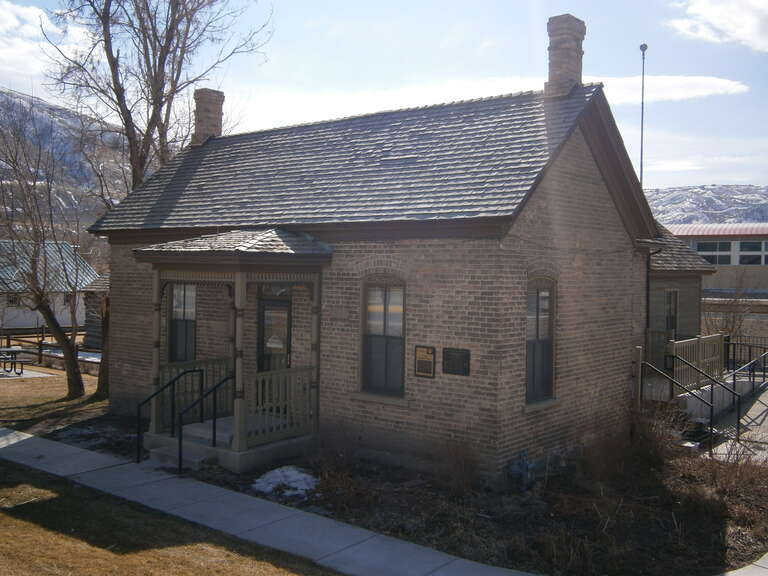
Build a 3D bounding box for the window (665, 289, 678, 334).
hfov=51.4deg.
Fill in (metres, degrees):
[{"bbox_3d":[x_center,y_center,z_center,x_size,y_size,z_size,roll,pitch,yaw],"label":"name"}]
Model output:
[{"bbox_3d":[7.391,0.714,20.451,0.100,1.377,0.992,2,2,39],"label":"window"}]

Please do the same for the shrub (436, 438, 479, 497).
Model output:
[{"bbox_3d":[0.939,2.292,10.200,0.530,0.700,0.490,1,2,5],"label":"shrub"}]

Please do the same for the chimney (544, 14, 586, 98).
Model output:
[{"bbox_3d":[2.892,-3.624,12.750,0.412,1.273,0.630,2,2,39],"label":"chimney"}]

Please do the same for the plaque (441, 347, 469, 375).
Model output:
[{"bbox_3d":[1.025,1.048,11.318,0.468,0.383,0.035,2,2,39],"label":"plaque"}]

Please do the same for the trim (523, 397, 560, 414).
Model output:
[{"bbox_3d":[2.302,1.733,11.844,0.150,0.118,1.146,2,2,39],"label":"trim"}]

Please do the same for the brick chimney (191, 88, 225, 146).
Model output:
[{"bbox_3d":[-4.051,-3.863,18.325,0.520,1.268,0.554,2,2,39],"label":"brick chimney"}]

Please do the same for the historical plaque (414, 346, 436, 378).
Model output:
[{"bbox_3d":[0.597,1.081,11.665,0.379,0.459,0.035,2,2,39],"label":"historical plaque"}]

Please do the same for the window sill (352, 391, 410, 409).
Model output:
[{"bbox_3d":[-0.033,1.709,12.239,1.164,0.122,0.150,2,2,39],"label":"window sill"}]

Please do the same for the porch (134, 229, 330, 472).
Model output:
[{"bbox_3d":[-2.491,0.873,12.876,2.540,3.725,2.038,2,2,39],"label":"porch"}]

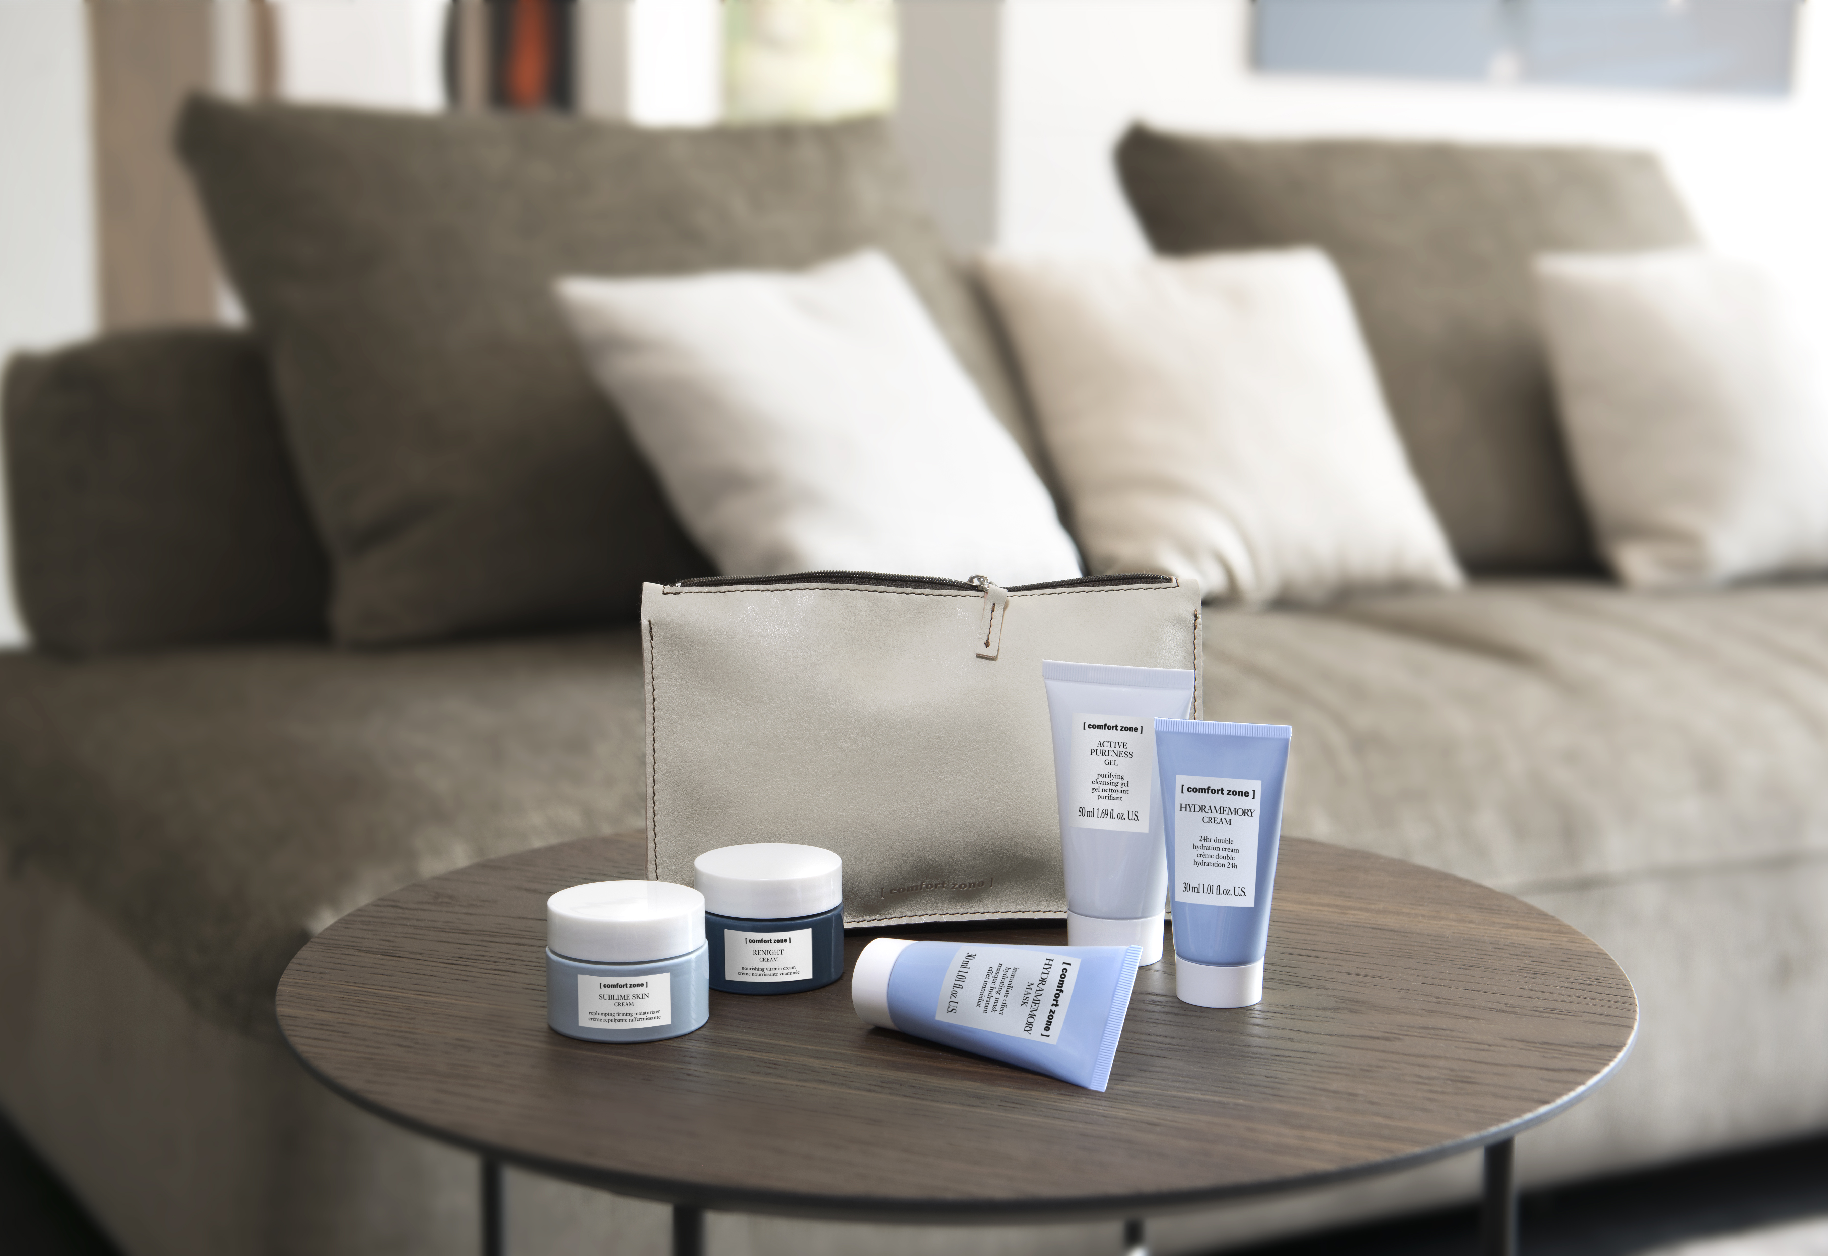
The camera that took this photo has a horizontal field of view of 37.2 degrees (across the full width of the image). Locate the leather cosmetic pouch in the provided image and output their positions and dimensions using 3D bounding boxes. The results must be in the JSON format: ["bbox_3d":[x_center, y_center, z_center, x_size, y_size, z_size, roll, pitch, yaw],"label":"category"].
[{"bbox_3d":[0.003,0.045,1.048,0.213,0.135,0.040,0,9,-2],"label":"leather cosmetic pouch"}]

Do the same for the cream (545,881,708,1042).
[{"bbox_3d":[-0.097,0.112,0.923,0.055,0.041,0.055,-1,9,-4],"label":"cream"}]

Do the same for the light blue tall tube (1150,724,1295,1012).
[{"bbox_3d":[0.107,0.081,0.946,0.048,0.097,0.030,3,9,16],"label":"light blue tall tube"}]

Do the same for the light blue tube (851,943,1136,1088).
[{"bbox_3d":[0.028,0.121,0.886,0.097,0.048,0.030,3,-22,37],"label":"light blue tube"}]

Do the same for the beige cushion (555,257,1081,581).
[{"bbox_3d":[-0.087,-0.193,2.650,0.420,0.420,0.150,-10,-26,-41],"label":"beige cushion"}]

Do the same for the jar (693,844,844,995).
[{"bbox_3d":[-0.052,0.104,0.976,0.055,0.041,0.055,0,9,-3],"label":"jar"}]

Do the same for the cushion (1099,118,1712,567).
[{"bbox_3d":[0.621,-0.310,3.000,0.770,0.530,0.190,-4,-21,-29],"label":"cushion"}]

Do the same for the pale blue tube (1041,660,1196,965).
[{"bbox_3d":[0.075,0.067,0.999,0.058,0.107,0.035,4,10,22],"label":"pale blue tube"}]

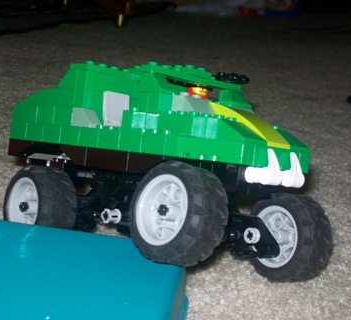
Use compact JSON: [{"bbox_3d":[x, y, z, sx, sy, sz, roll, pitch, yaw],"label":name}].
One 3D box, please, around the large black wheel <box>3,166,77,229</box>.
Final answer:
[{"bbox_3d":[-0.070,0.025,0.442,0.023,0.043,0.043,7,8,-40],"label":"large black wheel"}]

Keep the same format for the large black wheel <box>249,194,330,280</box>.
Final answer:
[{"bbox_3d":[0.055,0.038,0.426,0.023,0.043,0.043,7,9,-41],"label":"large black wheel"}]

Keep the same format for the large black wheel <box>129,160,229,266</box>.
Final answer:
[{"bbox_3d":[0.001,0.023,0.367,0.023,0.043,0.043,17,1,-45],"label":"large black wheel"}]

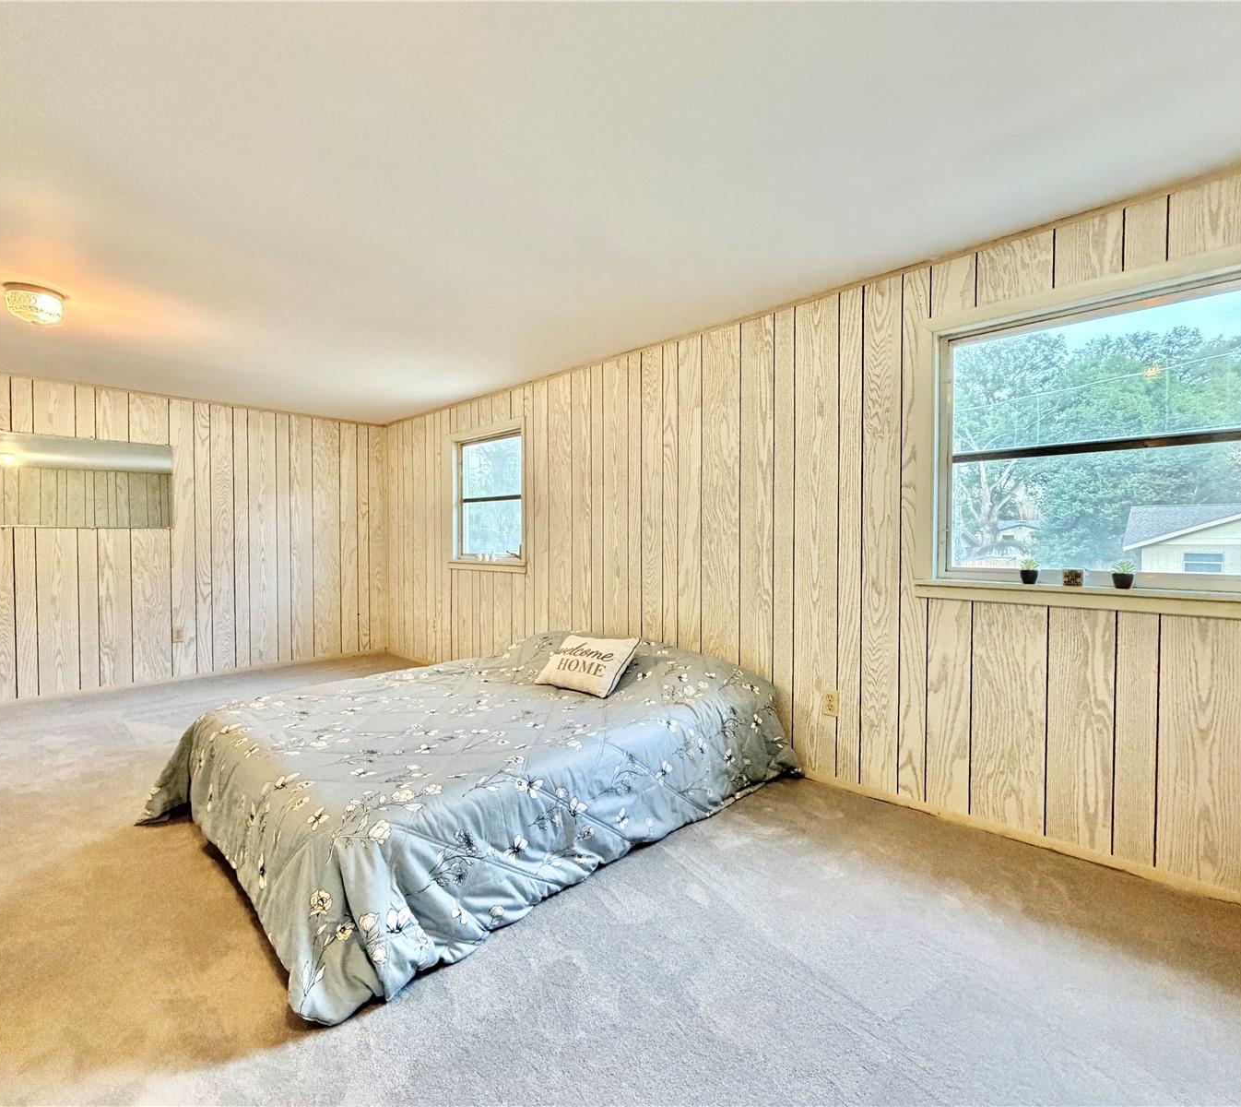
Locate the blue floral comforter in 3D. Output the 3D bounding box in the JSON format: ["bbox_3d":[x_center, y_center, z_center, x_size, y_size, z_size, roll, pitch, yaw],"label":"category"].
[{"bbox_3d":[-0.501,0.785,2.541,1.561,0.450,2.071,1,2,45],"label":"blue floral comforter"}]

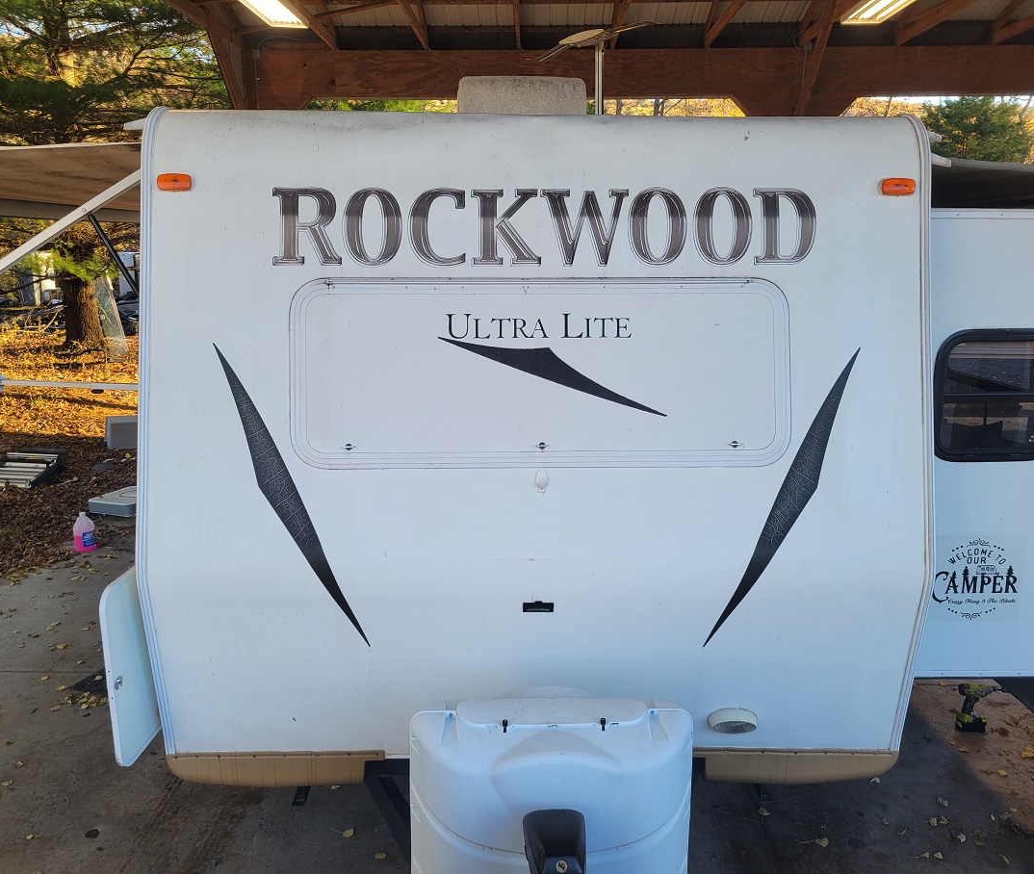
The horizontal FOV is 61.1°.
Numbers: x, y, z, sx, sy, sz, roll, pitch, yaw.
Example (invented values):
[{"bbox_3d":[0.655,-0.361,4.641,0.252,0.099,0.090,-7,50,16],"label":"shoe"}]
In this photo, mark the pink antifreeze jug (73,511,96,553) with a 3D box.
[{"bbox_3d":[-3.325,0.722,6.724,0.142,0.297,0.142,9,15,34],"label":"pink antifreeze jug"}]

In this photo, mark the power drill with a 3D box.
[{"bbox_3d":[2.212,1.299,4.226,0.158,0.232,0.077,1,12,3],"label":"power drill"}]

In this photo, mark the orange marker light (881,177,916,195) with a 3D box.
[{"bbox_3d":[1.183,-0.774,2.710,0.101,0.051,0.025,0,-2,-1],"label":"orange marker light"}]

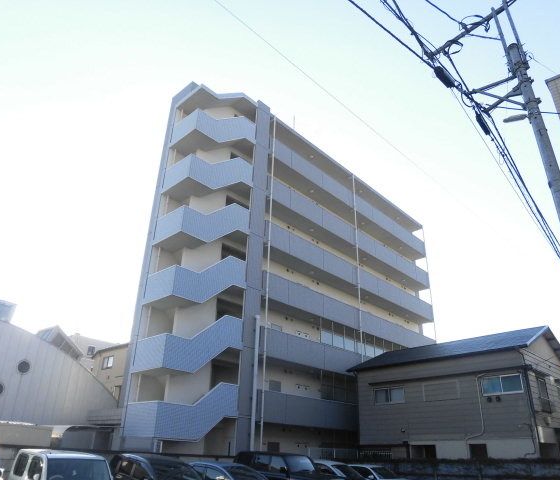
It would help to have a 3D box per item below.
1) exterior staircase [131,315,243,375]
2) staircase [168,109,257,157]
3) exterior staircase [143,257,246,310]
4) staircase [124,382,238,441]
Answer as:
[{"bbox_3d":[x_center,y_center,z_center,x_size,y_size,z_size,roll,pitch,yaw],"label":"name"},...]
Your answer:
[{"bbox_3d":[-3.898,4.642,19.541,2.215,2.733,3.970,-21,-34,39],"label":"exterior staircase"},{"bbox_3d":[-3.581,-5.796,24.591,2.215,2.733,3.970,-21,-34,39],"label":"staircase"},{"bbox_3d":[-3.818,2.033,20.803,2.215,2.733,3.970,-21,-34,39],"label":"exterior staircase"},{"bbox_3d":[-3.971,7.049,18.376,2.215,2.283,3.970,-21,-34,39],"label":"staircase"}]

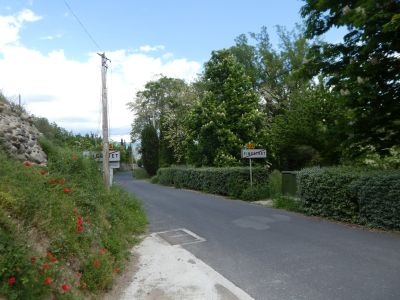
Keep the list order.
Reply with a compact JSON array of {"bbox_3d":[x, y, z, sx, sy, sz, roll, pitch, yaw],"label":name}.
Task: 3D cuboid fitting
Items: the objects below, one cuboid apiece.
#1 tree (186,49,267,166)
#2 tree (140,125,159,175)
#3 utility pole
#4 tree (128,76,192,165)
[{"bbox_3d":[1.850,-2.482,19.000,5.600,9.210,5.600,-3,-2,0],"label":"tree"},{"bbox_3d":[-4.797,0.039,26.500,1.750,5.170,1.750,-3,-2,0],"label":"tree"},{"bbox_3d":[-3.654,-1.055,10.700,0.420,5.490,0.320,-3,-2,0],"label":"utility pole"},{"bbox_3d":[-4.125,-2.720,30.500,7.400,11.070,7.200,-3,-2,0],"label":"tree"}]

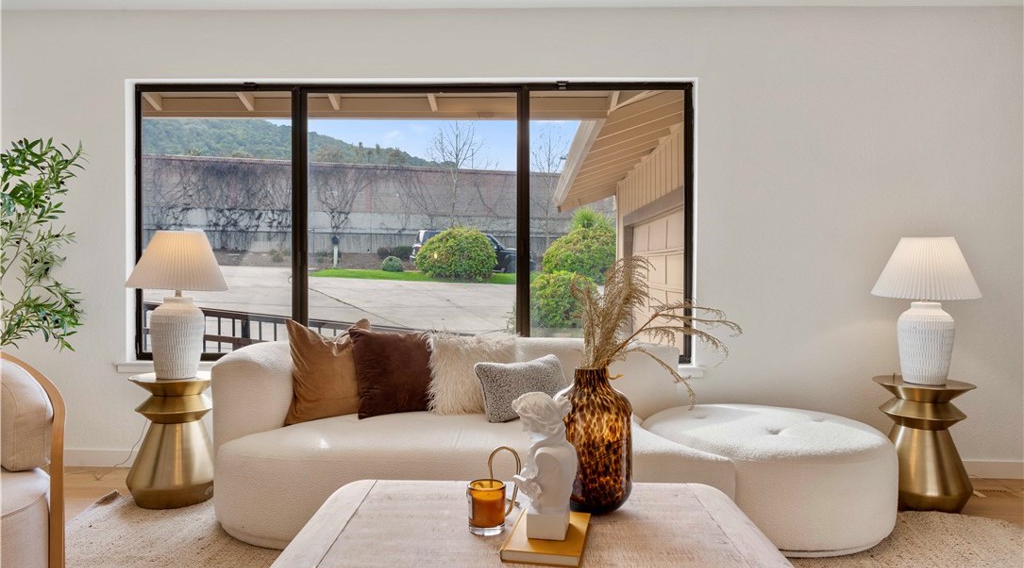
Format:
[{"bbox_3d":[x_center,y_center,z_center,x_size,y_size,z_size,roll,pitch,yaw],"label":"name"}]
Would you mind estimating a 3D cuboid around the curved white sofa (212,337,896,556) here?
[{"bbox_3d":[0.144,0.636,2.974,2.920,0.735,0.930,0,1,1],"label":"curved white sofa"}]

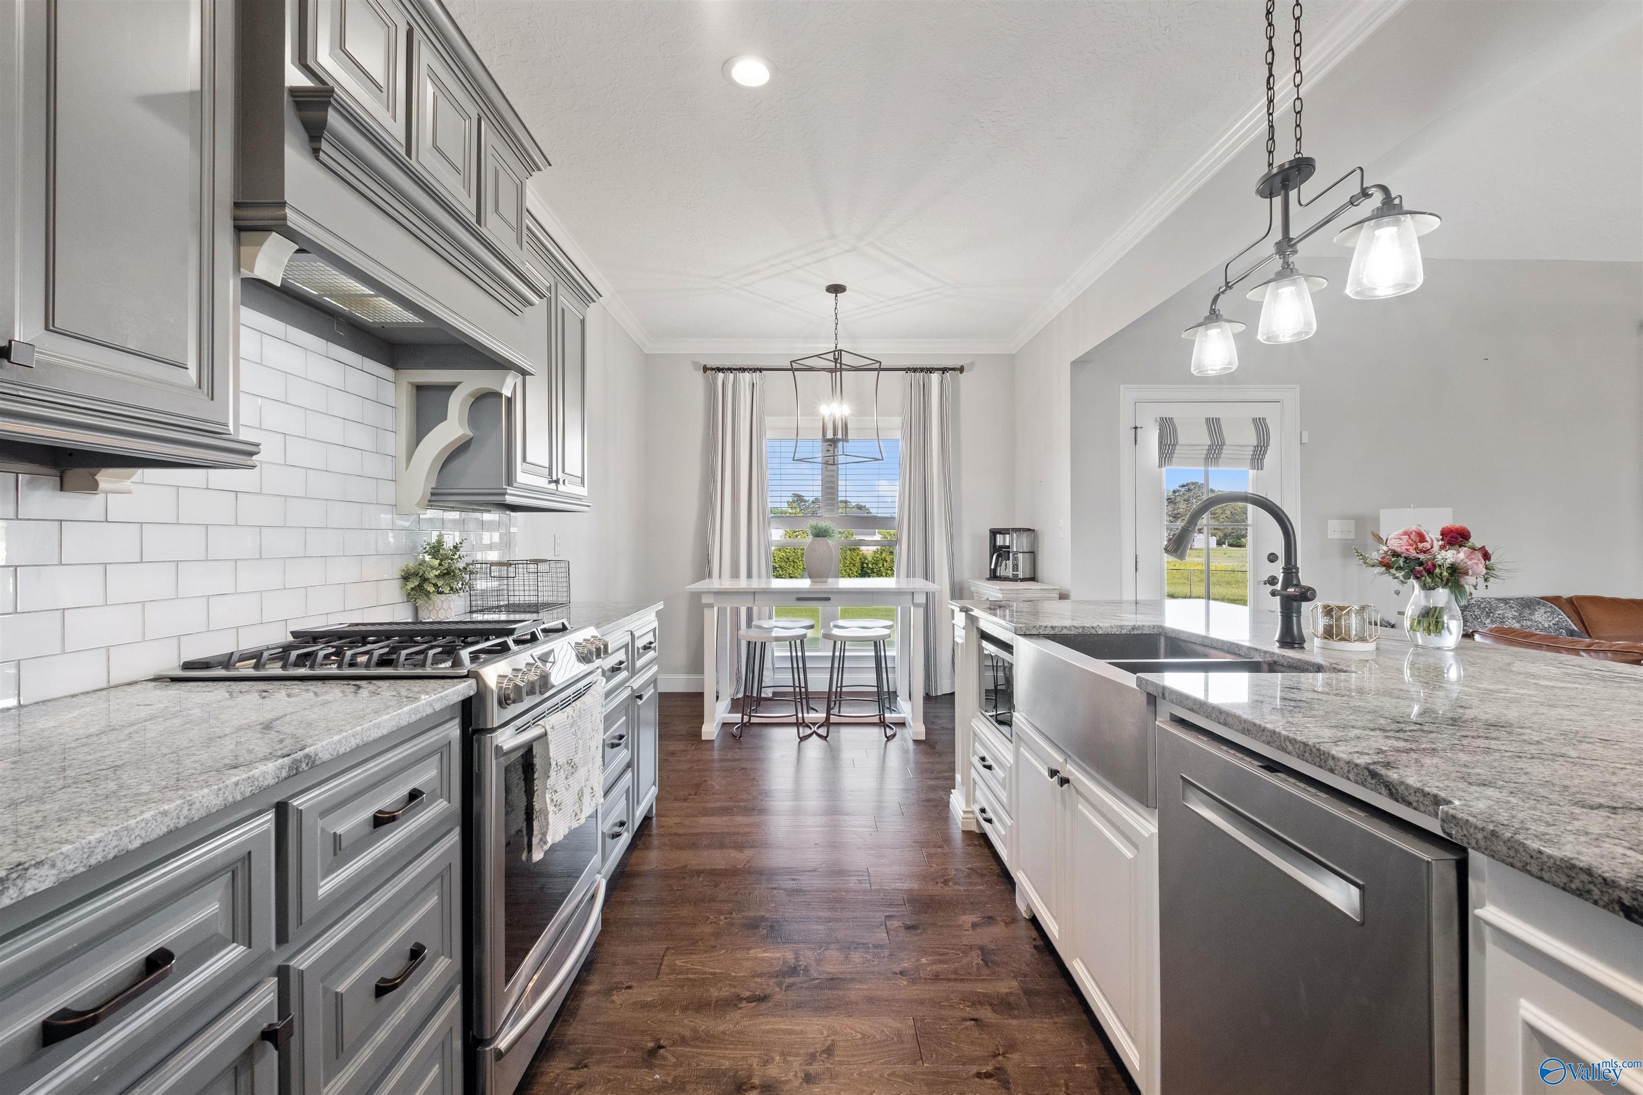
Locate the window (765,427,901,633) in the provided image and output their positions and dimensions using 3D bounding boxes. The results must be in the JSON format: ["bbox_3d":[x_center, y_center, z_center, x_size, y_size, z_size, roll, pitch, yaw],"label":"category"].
[{"bbox_3d":[0.075,-0.070,5.360,1.420,1.760,0.110,0,1,-1],"label":"window"}]

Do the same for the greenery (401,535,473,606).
[{"bbox_3d":[-1.210,0.101,2.160,0.220,0.300,0.220,0,1,-1],"label":"greenery"}]

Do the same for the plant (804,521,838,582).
[{"bbox_3d":[-0.010,0.030,4.451,0.210,0.405,0.210,0,0,-1],"label":"plant"}]

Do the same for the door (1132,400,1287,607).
[{"bbox_3d":[2.412,0.107,4.272,0.935,2.060,0.060,0,0,-1],"label":"door"}]

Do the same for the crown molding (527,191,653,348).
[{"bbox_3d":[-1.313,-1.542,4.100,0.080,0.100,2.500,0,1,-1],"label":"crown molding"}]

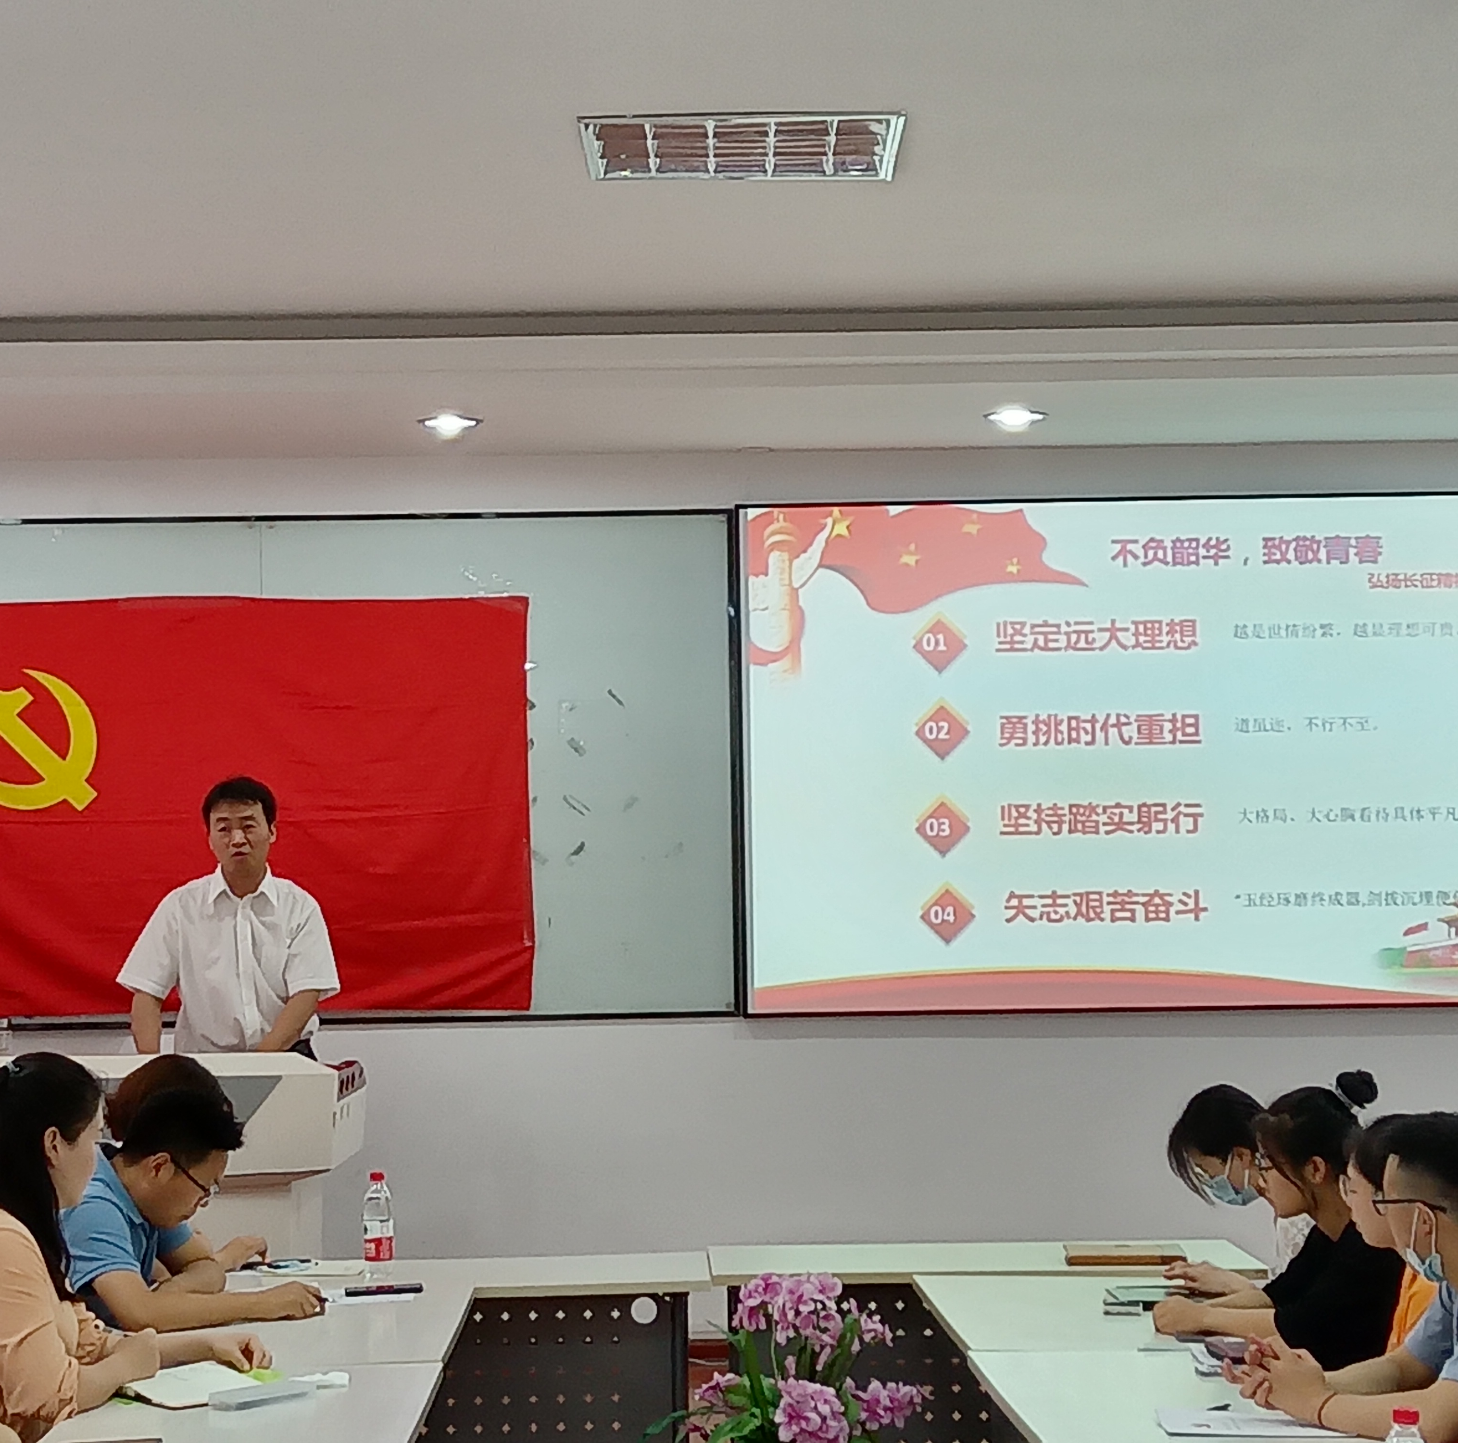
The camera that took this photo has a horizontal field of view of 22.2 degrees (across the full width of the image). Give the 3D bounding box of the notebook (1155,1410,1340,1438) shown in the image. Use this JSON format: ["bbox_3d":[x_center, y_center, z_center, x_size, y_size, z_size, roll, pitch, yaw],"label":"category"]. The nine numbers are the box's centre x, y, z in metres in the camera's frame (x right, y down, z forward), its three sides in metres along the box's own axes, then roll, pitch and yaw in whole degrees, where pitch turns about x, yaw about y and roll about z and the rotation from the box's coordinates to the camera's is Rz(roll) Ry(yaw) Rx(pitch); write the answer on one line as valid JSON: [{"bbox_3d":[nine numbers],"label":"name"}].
[{"bbox_3d":[0.811,1.060,5.678,0.290,0.012,0.250,-1,-3,0],"label":"notebook"}]

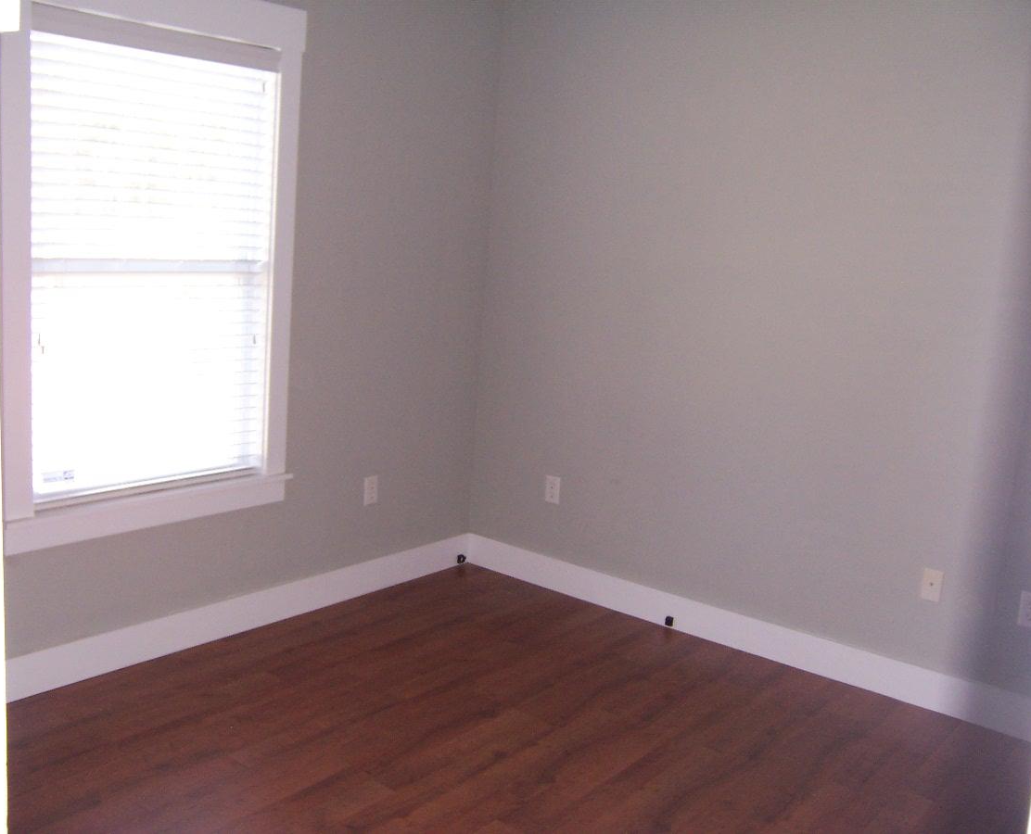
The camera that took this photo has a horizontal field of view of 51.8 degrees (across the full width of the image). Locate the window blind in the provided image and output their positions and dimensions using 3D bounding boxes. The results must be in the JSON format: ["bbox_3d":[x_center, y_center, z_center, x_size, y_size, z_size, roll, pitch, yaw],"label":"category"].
[{"bbox_3d":[-1.162,-0.487,3.417,0.070,1.443,0.871,12,13,37],"label":"window blind"}]

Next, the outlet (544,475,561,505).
[{"bbox_3d":[0.157,0.312,4.517,0.070,0.114,0.010,12,13,37],"label":"outlet"}]

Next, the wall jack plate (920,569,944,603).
[{"bbox_3d":[1.396,0.566,3.556,0.070,0.114,0.010,12,13,37],"label":"wall jack plate"}]

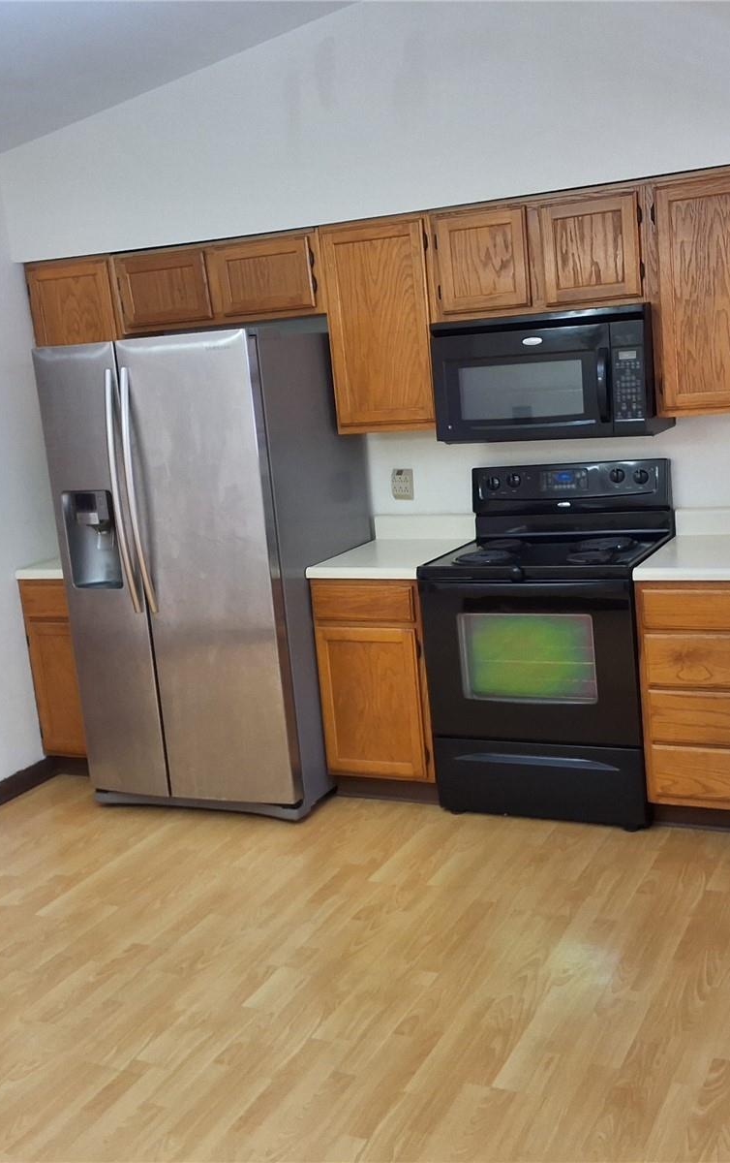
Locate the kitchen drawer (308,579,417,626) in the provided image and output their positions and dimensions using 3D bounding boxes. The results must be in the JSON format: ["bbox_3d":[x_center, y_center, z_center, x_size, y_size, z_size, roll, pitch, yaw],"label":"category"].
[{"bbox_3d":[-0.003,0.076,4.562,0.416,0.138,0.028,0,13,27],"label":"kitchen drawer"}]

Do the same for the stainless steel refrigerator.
[{"bbox_3d":[-0.559,-0.064,4.964,0.909,1.797,0.906,0,12,25],"label":"stainless steel refrigerator"}]

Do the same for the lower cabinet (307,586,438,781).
[{"bbox_3d":[0.161,0.308,4.805,0.437,0.778,0.615,0,12,27],"label":"lower cabinet"}]

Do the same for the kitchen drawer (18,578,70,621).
[{"bbox_3d":[-1.150,0.025,5.283,0.400,0.155,0.430,0,12,27],"label":"kitchen drawer"}]

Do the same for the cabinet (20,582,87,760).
[{"bbox_3d":[-1.087,0.309,5.511,0.460,0.779,0.614,0,13,27],"label":"cabinet"}]

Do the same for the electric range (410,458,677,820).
[{"bbox_3d":[0.685,0.207,4.545,0.759,1.188,0.668,0,13,27],"label":"electric range"}]

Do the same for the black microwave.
[{"bbox_3d":[0.661,-0.732,4.452,0.765,0.426,0.378,0,12,27],"label":"black microwave"}]

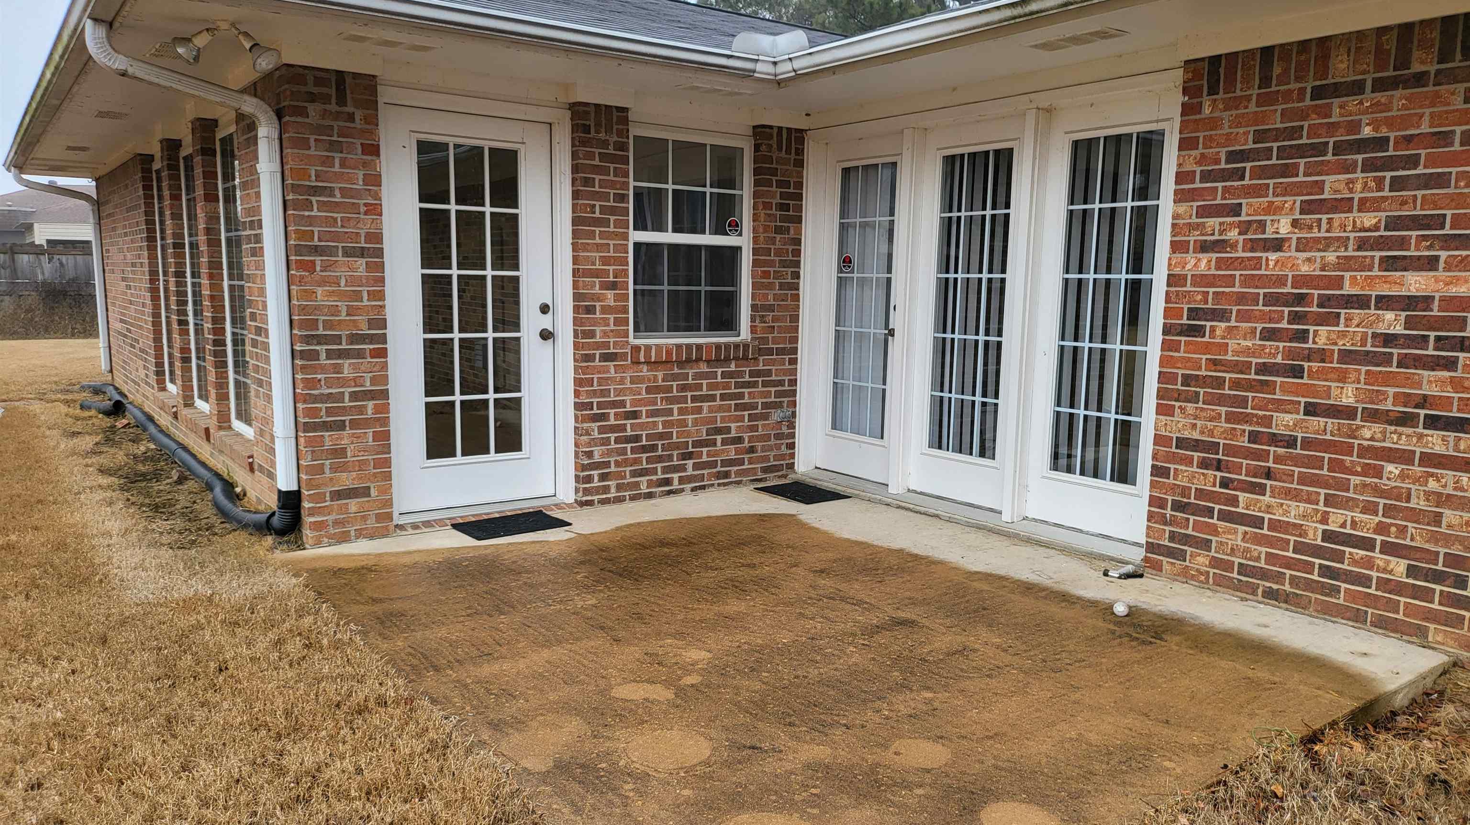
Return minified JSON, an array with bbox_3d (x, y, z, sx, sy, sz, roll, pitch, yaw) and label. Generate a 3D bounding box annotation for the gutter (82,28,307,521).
[{"bbox_3d":[-2.304,-0.560,4.391,0.735,2.093,0.100,-5,9,-36],"label":"gutter"}]

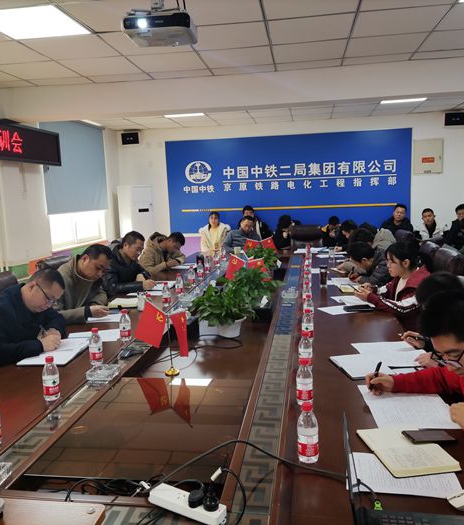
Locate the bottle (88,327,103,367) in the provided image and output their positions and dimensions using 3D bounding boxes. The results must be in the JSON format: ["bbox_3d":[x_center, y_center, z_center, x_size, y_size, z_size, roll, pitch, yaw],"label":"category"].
[{"bbox_3d":[-0.722,0.445,2.668,0.064,0.188,0.064,-1,8,8],"label":"bottle"}]

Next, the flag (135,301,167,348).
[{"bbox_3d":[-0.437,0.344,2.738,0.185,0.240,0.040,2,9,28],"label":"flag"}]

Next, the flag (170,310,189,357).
[{"bbox_3d":[-0.266,0.377,2.631,0.050,0.245,0.145,-9,11,-44],"label":"flag"}]

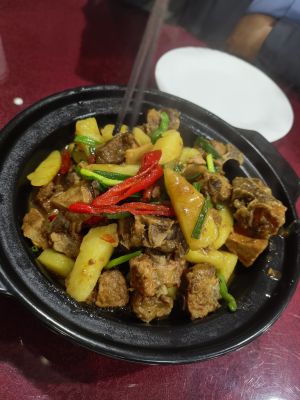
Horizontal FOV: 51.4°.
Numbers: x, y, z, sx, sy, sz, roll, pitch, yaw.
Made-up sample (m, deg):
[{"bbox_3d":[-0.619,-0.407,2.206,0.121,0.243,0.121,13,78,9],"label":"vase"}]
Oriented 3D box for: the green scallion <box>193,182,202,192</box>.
[{"bbox_3d":[0.047,-0.012,0.311,0.007,0.006,0.012,-16,61,-26],"label":"green scallion"}]

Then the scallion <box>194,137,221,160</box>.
[{"bbox_3d":[0.067,-0.060,0.364,0.009,0.007,0.036,-33,66,-33],"label":"scallion"}]

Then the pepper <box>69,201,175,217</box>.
[{"bbox_3d":[-0.022,0.008,0.259,0.088,0.009,0.009,3,54,-15],"label":"pepper"}]

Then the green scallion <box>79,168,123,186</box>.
[{"bbox_3d":[-0.043,-0.020,0.279,0.041,0.006,0.008,16,52,4],"label":"green scallion"}]

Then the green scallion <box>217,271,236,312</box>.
[{"bbox_3d":[0.065,0.078,0.265,0.007,0.006,0.034,-11,72,-23],"label":"green scallion"}]

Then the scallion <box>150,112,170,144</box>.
[{"bbox_3d":[0.011,-0.079,0.344,0.010,0.008,0.037,22,72,0],"label":"scallion"}]

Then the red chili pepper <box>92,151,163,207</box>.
[{"bbox_3d":[-0.017,-0.018,0.277,0.016,0.012,0.080,44,57,16],"label":"red chili pepper"}]

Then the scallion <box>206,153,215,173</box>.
[{"bbox_3d":[0.066,-0.041,0.338,0.006,0.006,0.023,3,62,-15],"label":"scallion"}]

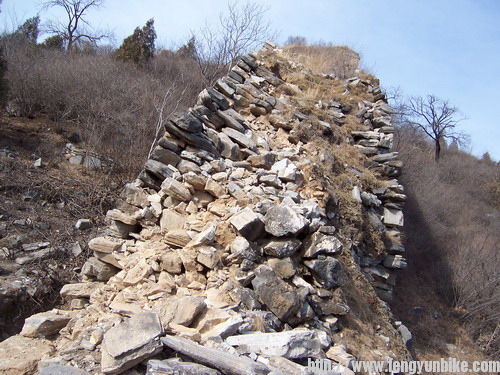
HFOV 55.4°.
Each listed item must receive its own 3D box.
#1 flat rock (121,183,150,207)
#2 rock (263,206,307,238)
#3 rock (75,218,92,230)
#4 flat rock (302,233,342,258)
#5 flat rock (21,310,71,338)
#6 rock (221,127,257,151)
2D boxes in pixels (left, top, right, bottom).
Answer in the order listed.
[{"bbox_3d":[-1.440,0.085,6.010,0.361,0.228,0.291,6,17,-1],"label":"flat rock"},{"bbox_3d":[0.354,0.329,4.750,0.420,0.230,0.300,10,30,0],"label":"rock"},{"bbox_3d":[-2.724,0.605,7.800,0.270,0.160,0.210,0,6,0],"label":"rock"},{"bbox_3d":[0.787,0.631,5.225,0.411,0.205,0.312,-1,15,-5],"label":"flat rock"},{"bbox_3d":[-2.006,1.351,4.700,0.500,0.210,0.380,0,-2,0],"label":"flat rock"},{"bbox_3d":[-0.150,-0.699,6.800,0.500,0.130,0.260,32,21,0],"label":"rock"}]

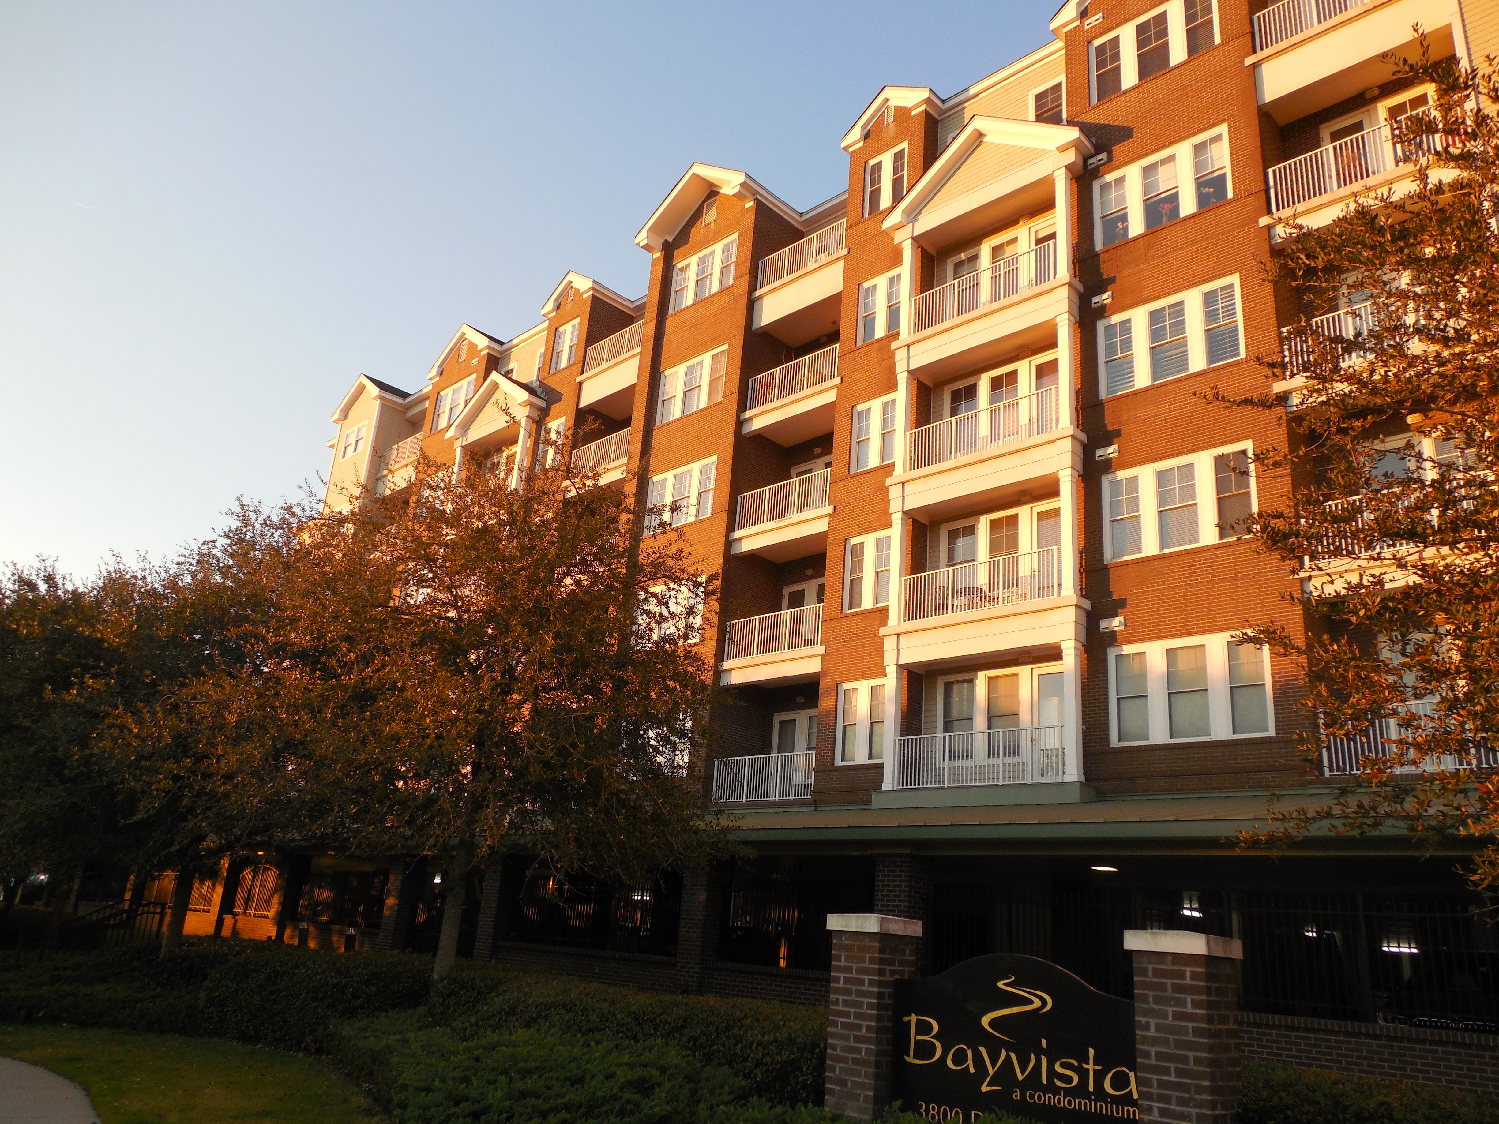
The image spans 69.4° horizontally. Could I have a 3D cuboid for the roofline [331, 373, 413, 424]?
[{"bbox_3d":[-16.769,-7.265,49.866,4.654,1.934,2.800,-13,-25,43],"label":"roofline"}]

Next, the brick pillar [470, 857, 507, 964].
[{"bbox_3d":[-5.165,7.239,22.456,0.615,2.520,0.600,-13,-25,43],"label":"brick pillar"}]

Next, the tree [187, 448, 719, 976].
[{"bbox_3d":[-4.270,2.366,15.792,7.600,8.000,7.600,-13,-25,43],"label":"tree"}]

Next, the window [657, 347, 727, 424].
[{"bbox_3d":[-1.713,-5.230,32.204,2.920,1.833,0.150,-13,-25,43],"label":"window"}]

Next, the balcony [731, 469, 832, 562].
[{"bbox_3d":[1.486,-0.974,28.361,3.589,1.683,1.998,-14,-26,43],"label":"balcony"}]

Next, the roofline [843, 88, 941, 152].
[{"bbox_3d":[4.127,-12.099,29.729,2.984,1.443,1.400,-13,-25,43],"label":"roofline"}]

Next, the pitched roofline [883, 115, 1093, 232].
[{"bbox_3d":[5.614,-9.248,25.308,5.120,2.040,1.300,-13,-26,41],"label":"pitched roofline"}]

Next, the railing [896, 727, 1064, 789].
[{"bbox_3d":[4.392,3.860,21.180,3.848,1.058,0.074,-14,-26,43],"label":"railing"}]

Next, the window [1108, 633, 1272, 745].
[{"bbox_3d":[7.690,2.255,19.013,2.882,1.834,0.139,-14,-26,43],"label":"window"}]

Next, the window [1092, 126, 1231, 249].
[{"bbox_3d":[8.335,-7.551,21.975,2.786,1.787,0.120,-13,-26,41],"label":"window"}]

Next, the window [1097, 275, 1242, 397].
[{"bbox_3d":[8.060,-4.297,20.836,2.786,1.787,0.120,-13,-26,41],"label":"window"}]

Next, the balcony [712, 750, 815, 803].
[{"bbox_3d":[0.274,4.928,24.739,3.120,1.040,0.060,-13,-26,41],"label":"balcony"}]

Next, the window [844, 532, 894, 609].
[{"bbox_3d":[2.688,0.216,24.526,1.303,1.787,0.120,-13,-26,41],"label":"window"}]

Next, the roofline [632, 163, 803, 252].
[{"bbox_3d":[-0.733,-10.971,34.661,4.987,2.258,3.300,-13,-25,43],"label":"roofline"}]

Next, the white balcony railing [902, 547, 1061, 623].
[{"bbox_3d":[4.670,0.532,22.339,3.848,1.058,0.074,-14,-26,43],"label":"white balcony railing"}]

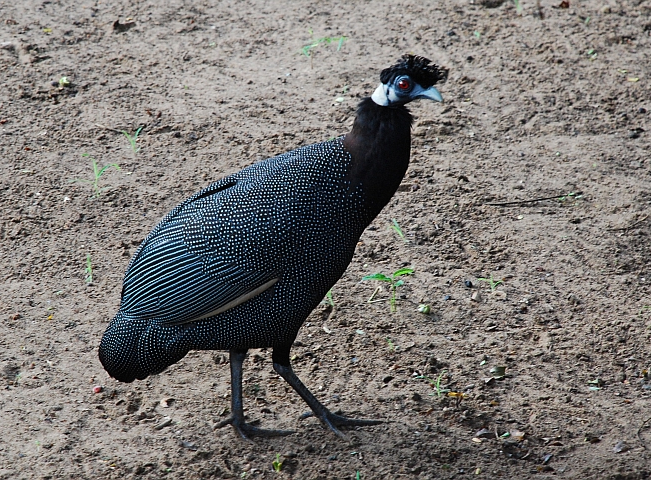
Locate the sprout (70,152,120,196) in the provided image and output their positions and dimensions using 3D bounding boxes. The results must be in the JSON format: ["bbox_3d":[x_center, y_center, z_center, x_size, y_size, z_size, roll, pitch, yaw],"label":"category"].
[{"bbox_3d":[-0.304,-0.085,5.307,0.066,0.055,0.040,0,23,0],"label":"sprout"}]

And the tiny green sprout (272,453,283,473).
[{"bbox_3d":[-0.054,0.251,4.538,0.013,0.022,0.012,0,23,0],"label":"tiny green sprout"}]

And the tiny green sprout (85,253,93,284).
[{"bbox_3d":[-0.295,0.034,5.040,0.010,0.038,0.011,0,23,0],"label":"tiny green sprout"}]

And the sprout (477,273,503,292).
[{"bbox_3d":[0.205,0.054,5.014,0.032,0.022,0.026,0,23,0],"label":"sprout"}]

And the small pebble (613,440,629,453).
[{"bbox_3d":[0.338,0.234,4.594,0.018,0.010,0.014,0,23,0],"label":"small pebble"}]

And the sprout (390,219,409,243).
[{"bbox_3d":[0.094,-0.012,5.162,0.023,0.030,0.016,0,23,0],"label":"sprout"}]

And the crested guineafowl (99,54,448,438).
[{"bbox_3d":[-0.060,0.006,4.563,0.390,0.455,0.190,3,23,7],"label":"crested guineafowl"}]

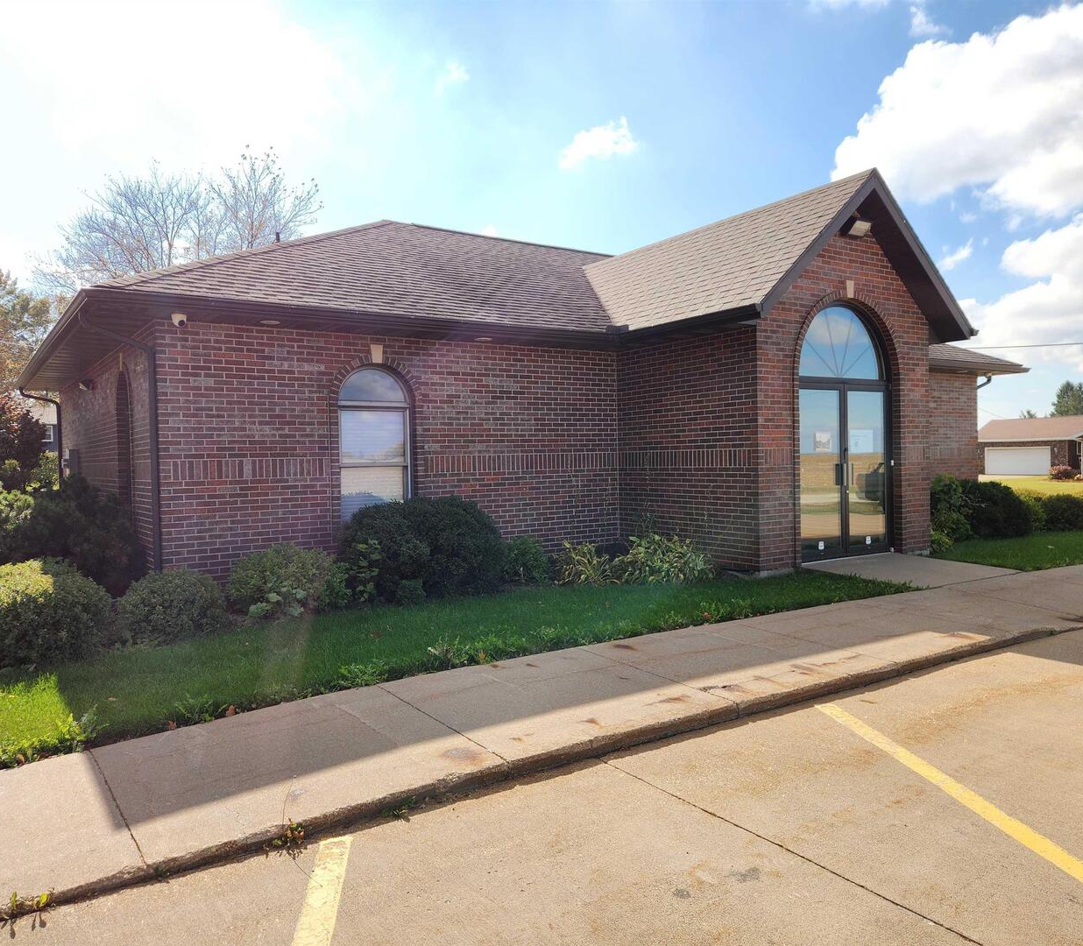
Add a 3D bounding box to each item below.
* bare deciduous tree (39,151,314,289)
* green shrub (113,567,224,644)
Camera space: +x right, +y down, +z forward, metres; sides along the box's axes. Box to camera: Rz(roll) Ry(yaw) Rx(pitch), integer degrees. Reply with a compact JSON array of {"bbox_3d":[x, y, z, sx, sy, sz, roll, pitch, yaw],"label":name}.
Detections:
[{"bbox_3d":[-12.216,-4.810,27.913,9.500,12.000,9.000,-2,1,-34],"label":"bare deciduous tree"},{"bbox_3d":[-2.871,1.032,6.527,0.818,0.581,0.777,-2,1,-34],"label":"green shrub"}]

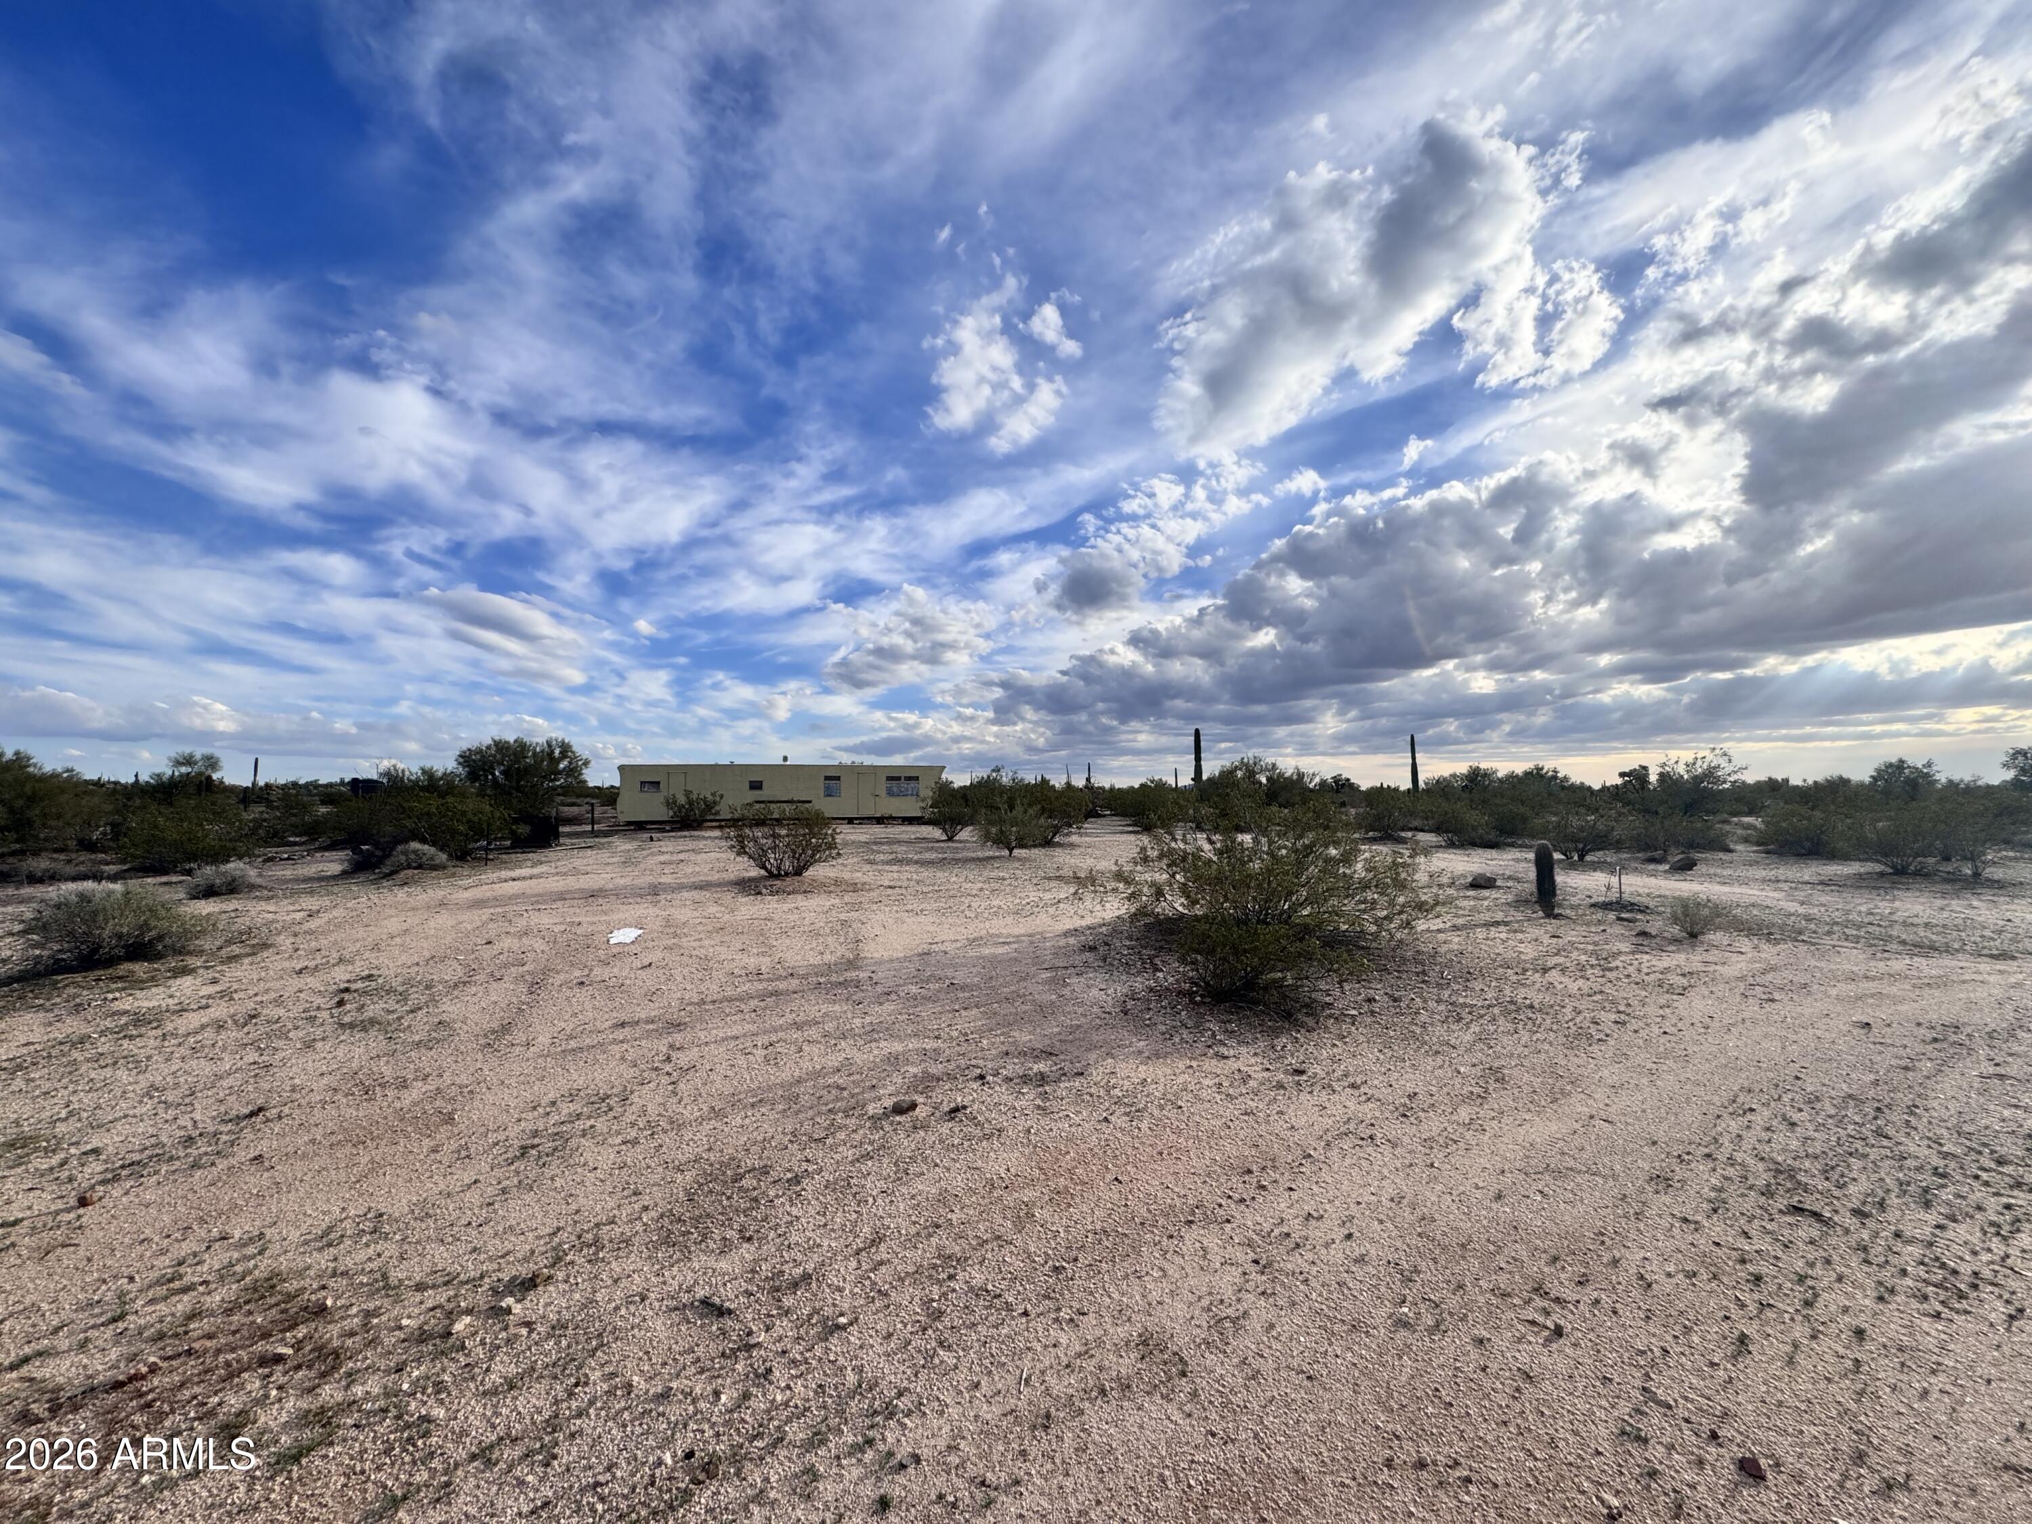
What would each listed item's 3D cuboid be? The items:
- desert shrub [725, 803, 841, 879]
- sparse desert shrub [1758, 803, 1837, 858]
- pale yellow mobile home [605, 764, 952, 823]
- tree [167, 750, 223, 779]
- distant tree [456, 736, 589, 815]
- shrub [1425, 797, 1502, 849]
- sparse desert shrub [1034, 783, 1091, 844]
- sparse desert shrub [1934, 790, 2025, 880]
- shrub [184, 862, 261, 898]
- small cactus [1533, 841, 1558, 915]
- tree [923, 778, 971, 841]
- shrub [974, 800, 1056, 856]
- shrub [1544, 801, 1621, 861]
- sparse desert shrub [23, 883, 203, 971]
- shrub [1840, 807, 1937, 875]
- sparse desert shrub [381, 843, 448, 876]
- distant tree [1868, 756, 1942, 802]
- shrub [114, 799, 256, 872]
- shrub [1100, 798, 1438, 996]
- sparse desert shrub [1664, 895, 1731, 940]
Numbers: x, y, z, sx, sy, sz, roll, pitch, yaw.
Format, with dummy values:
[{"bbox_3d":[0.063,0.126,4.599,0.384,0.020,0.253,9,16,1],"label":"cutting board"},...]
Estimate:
[{"bbox_3d":[-4.316,1.420,15.200,2.050,1.342,1.900,0,-2,-16],"label":"desert shrub"},{"bbox_3d":[19.273,1.655,20.300,1.494,1.231,1.450,-2,-2,43],"label":"sparse desert shrub"},{"bbox_3d":[-10.428,1.424,37.843,14.060,2.720,2.750,0,-2,-12],"label":"pale yellow mobile home"},{"bbox_3d":[-42.900,1.145,43.000,2.300,3.536,2.300,2,-2,-45],"label":"tree"},{"bbox_3d":[-16.246,0.823,27.000,3.866,3.315,3.754,1,-2,-31],"label":"distant tree"},{"bbox_3d":[12.398,1.659,22.800,1.953,1.380,1.896,-1,-2,29],"label":"shrub"},{"bbox_3d":[1.188,1.483,23.200,1.936,1.756,1.880,0,-2,3],"label":"sparse desert shrub"},{"bbox_3d":[17.690,1.323,15.100,1.079,1.567,1.112,2,-2,-40],"label":"sparse desert shrub"},{"bbox_3d":[-12.012,1.769,12.450,0.838,0.508,0.813,2,-3,-44],"label":"shrub"},{"bbox_3d":[6.700,1.481,10.400,0.244,0.954,0.236,-1,-2,33],"label":"small cactus"},{"bbox_3d":[-2.143,1.449,25.500,1.450,1.962,1.450,0,-2,-5],"label":"tree"},{"bbox_3d":[-0.056,1.565,19.500,1.901,1.360,1.846,0,-2,0],"label":"shrub"},{"bbox_3d":[12.775,1.562,18.500,1.514,1.302,1.470,-1,-2,35],"label":"shrub"},{"bbox_3d":[-8.445,1.501,7.650,1.050,0.712,1.120,-1,-2,42],"label":"sparse desert shrub"},{"bbox_3d":[16.573,1.480,15.600,1.250,1.243,1.300,1,-2,-43],"label":"shrub"},{"bbox_3d":[-11.274,1.789,15.400,1.080,0.574,1.000,1,-2,-36],"label":"sparse desert shrub"},{"bbox_3d":[62.795,1.588,58.000,3.345,3.737,3.445,2,-2,-43],"label":"distant tree"},{"bbox_3d":[-16.483,1.450,16.300,1.900,1.421,2.050,-2,-2,45],"label":"shrub"},{"bbox_3d":[2.108,1.059,6.800,2.450,1.449,2.150,0,-2,17],"label":"shrub"},{"bbox_3d":[7.301,1.637,8.800,0.560,0.402,0.520,-1,-2,40],"label":"sparse desert shrub"}]

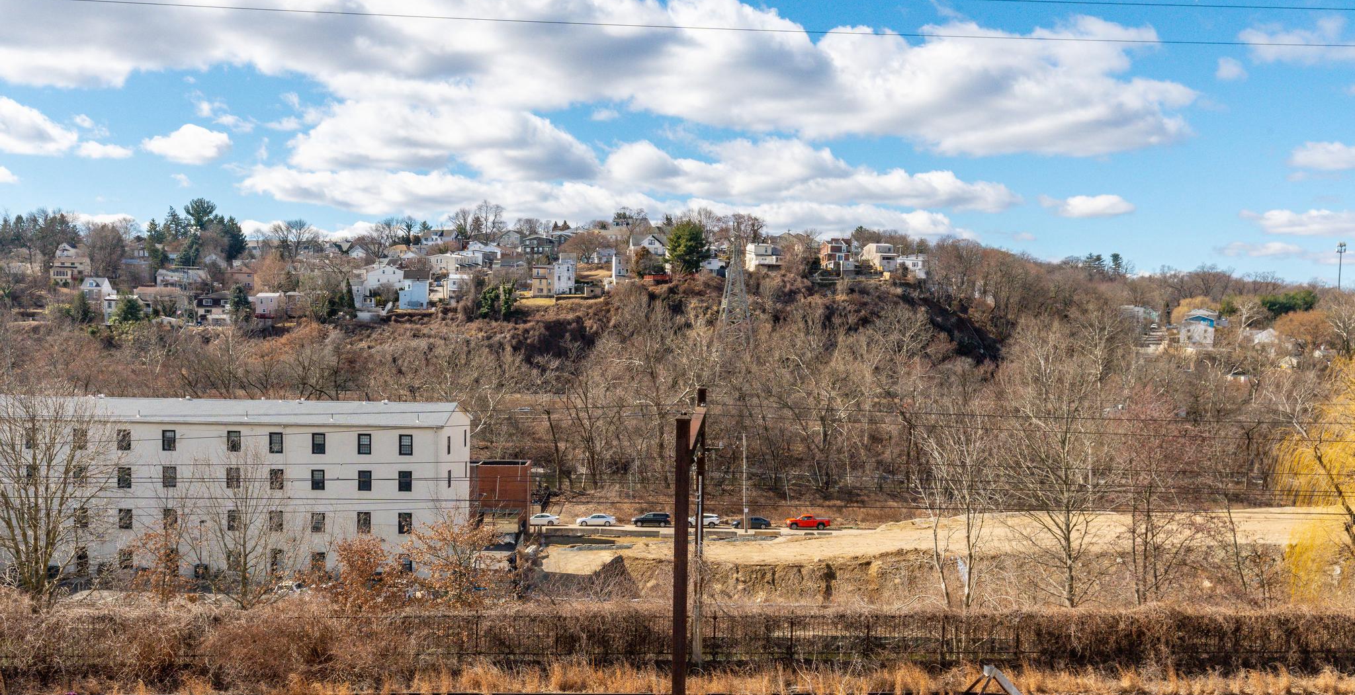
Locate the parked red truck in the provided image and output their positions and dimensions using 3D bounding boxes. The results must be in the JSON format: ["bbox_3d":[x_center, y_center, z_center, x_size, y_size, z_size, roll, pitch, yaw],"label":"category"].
[{"bbox_3d":[16.032,21.380,161.500,5.400,1.830,1.900,1,1,0],"label":"parked red truck"}]

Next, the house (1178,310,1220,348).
[{"bbox_3d":[178.322,-6.511,450.000,11.500,12.500,10.000,1,1,14],"label":"house"}]

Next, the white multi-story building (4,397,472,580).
[{"bbox_3d":[-41.101,12.359,124.596,40.600,15.200,17.500,1,1,0],"label":"white multi-story building"}]

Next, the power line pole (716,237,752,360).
[{"bbox_3d":[14.836,-12.895,345.000,7.800,32.800,7.800,1,1,-11],"label":"power line pole"}]

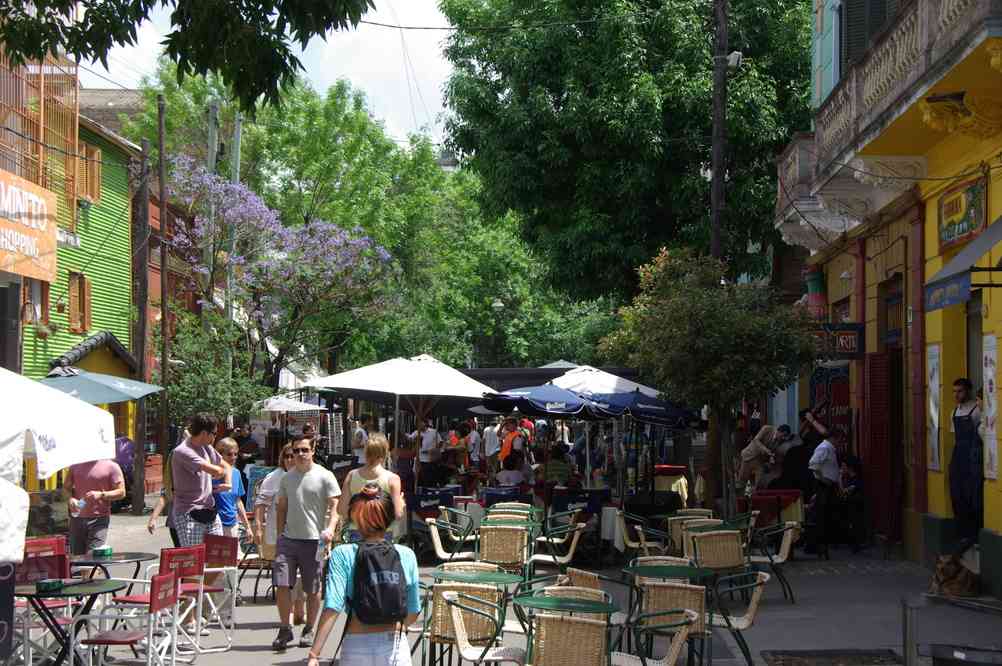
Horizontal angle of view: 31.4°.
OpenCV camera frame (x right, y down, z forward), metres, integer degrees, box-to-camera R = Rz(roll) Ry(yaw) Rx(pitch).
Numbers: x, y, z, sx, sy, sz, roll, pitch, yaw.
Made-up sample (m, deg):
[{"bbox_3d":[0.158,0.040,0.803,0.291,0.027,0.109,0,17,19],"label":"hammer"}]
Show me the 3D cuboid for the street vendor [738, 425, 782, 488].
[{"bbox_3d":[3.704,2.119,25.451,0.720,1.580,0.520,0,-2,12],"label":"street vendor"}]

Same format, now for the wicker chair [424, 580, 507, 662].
[{"bbox_3d":[-0.208,1.980,11.254,0.530,0.800,0.560,0,-3,3],"label":"wicker chair"}]

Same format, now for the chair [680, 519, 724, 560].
[{"bbox_3d":[2.024,2.286,17.643,0.550,0.810,0.560,0,-2,-9],"label":"chair"}]

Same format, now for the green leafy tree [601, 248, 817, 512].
[{"bbox_3d":[2.495,0.921,21.477,2.600,3.880,2.500,0,-2,2],"label":"green leafy tree"}]

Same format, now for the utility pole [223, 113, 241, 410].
[{"bbox_3d":[-6.789,-0.838,45.089,0.220,9.600,0.220,1,-3,0],"label":"utility pole"}]

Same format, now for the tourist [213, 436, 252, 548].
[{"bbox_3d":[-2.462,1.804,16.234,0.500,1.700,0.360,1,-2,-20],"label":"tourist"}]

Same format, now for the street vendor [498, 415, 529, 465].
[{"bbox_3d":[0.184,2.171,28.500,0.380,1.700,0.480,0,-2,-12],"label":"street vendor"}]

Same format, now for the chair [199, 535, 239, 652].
[{"bbox_3d":[-2.395,2.036,14.000,0.540,0.870,0.520,-2,-2,42],"label":"chair"}]

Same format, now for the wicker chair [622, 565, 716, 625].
[{"bbox_3d":[1.190,2.114,12.350,0.560,0.800,0.560,0,-2,5],"label":"wicker chair"}]

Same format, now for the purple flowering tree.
[{"bbox_3d":[-4.911,-0.201,40.150,5.100,7.600,4.800,0,-2,2],"label":"purple flowering tree"}]

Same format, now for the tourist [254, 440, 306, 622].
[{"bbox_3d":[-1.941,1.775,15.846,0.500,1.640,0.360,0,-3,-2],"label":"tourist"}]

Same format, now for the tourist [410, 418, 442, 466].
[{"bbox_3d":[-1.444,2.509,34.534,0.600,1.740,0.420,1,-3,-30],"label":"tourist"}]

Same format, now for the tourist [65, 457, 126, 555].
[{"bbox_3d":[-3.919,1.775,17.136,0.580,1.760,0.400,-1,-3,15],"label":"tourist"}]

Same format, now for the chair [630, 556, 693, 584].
[{"bbox_3d":[1.196,2.058,12.932,0.530,0.800,0.560,0,-3,4],"label":"chair"}]

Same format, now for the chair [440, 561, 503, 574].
[{"bbox_3d":[-0.229,2.172,13.545,0.550,0.810,0.560,0,-2,0],"label":"chair"}]

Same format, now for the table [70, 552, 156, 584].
[{"bbox_3d":[-2.926,2.055,13.300,0.760,0.740,0.760,0,-2,-6],"label":"table"}]

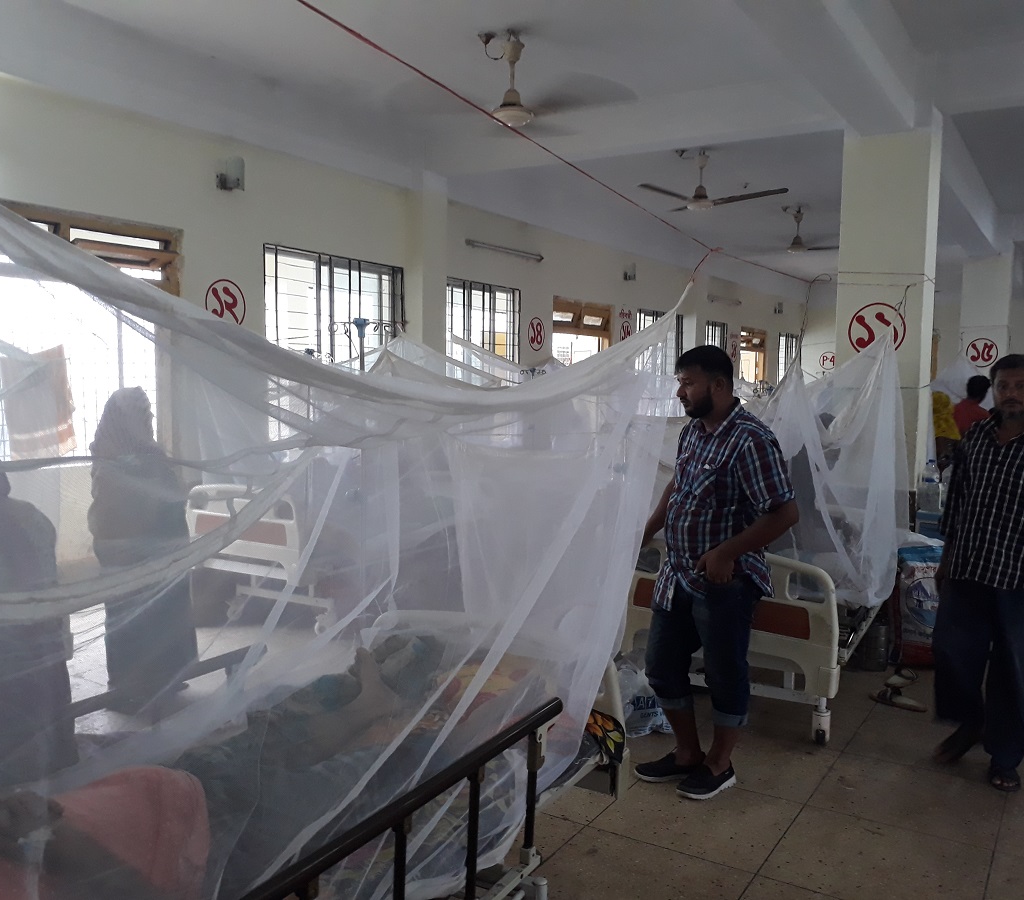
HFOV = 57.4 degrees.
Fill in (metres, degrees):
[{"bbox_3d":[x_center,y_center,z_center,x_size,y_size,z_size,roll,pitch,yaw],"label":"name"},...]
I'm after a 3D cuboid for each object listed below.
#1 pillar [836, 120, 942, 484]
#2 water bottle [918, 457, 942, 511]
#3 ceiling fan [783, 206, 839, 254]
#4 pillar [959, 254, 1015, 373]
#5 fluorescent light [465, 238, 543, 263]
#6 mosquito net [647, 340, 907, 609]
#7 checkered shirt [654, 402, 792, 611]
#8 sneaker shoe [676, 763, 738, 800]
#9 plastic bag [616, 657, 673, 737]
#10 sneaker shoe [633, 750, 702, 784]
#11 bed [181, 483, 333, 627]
[{"bbox_3d":[2.365,-0.412,5.947,0.490,3.060,0.430,3,5,32],"label":"pillar"},{"bbox_3d":[2.539,0.219,5.700,0.140,0.320,0.140,3,5,32],"label":"water bottle"},{"bbox_3d":[3.184,-2.459,10.421,1.400,0.520,1.400,3,5,32],"label":"ceiling fan"},{"bbox_3d":[5.526,-0.717,10.990,0.470,3.040,0.450,3,5,32],"label":"pillar"},{"bbox_3d":[-0.055,-1.885,8.836,0.080,0.080,1.330,3,5,32],"label":"fluorescent light"},{"bbox_3d":[1.538,0.053,5.063,1.000,1.300,2.000,3,5,32],"label":"mosquito net"},{"bbox_3d":[0.795,0.200,3.500,0.330,0.730,0.480,-2,4,-28],"label":"checkered shirt"},{"bbox_3d":[0.738,1.221,3.523,0.285,0.105,0.105,-2,5,-33],"label":"sneaker shoe"},{"bbox_3d":[0.629,1.063,4.171,0.300,0.320,0.210,2,4,18],"label":"plastic bag"},{"bbox_3d":[0.616,1.211,3.652,0.285,0.105,0.105,-1,4,-15],"label":"sneaker shoe"},{"bbox_3d":[-1.087,0.603,6.381,0.940,0.950,2.100,3,5,32],"label":"bed"}]

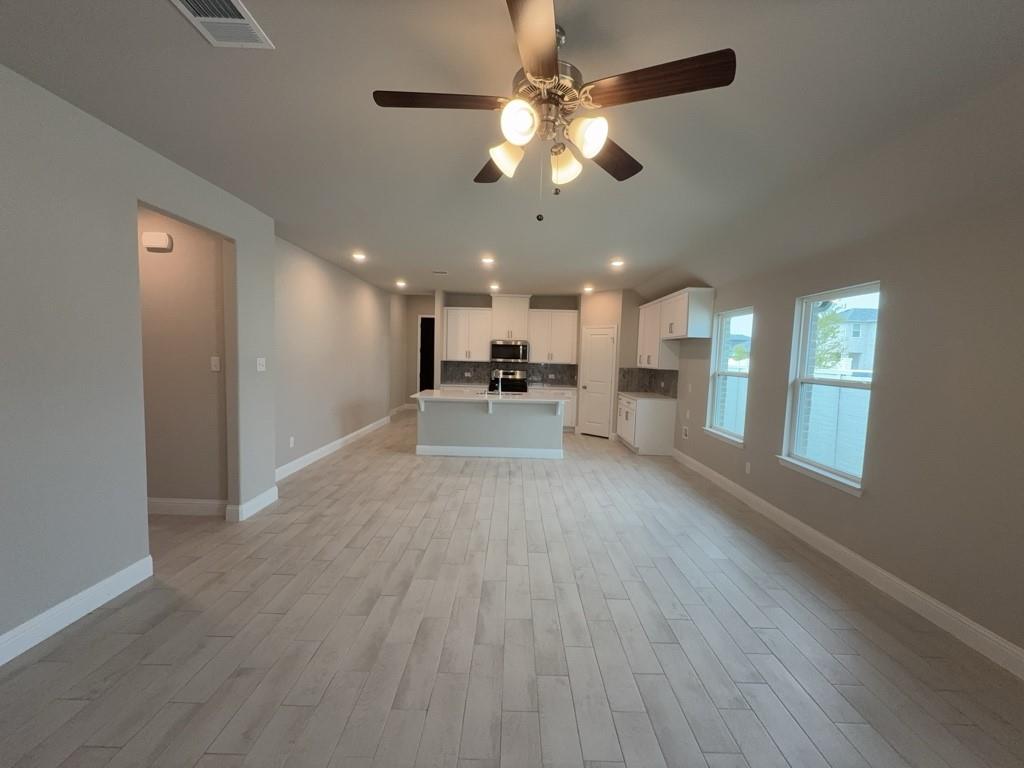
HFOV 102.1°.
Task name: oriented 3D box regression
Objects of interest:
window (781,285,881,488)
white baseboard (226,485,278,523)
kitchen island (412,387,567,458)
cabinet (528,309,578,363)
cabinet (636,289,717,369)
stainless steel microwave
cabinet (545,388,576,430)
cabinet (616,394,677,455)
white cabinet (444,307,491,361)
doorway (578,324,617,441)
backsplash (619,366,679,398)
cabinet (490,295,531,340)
[{"bbox_3d":[2.670,0.001,3.482,0.130,1.525,0.920,2,4,0],"label":"window"},{"bbox_3d":[-2.476,1.133,3.977,0.145,0.140,0.570,2,4,0],"label":"white baseboard"},{"bbox_3d":[-0.307,0.629,6.535,2.350,0.920,1.210,2,4,0],"label":"kitchen island"},{"bbox_3d":[0.860,-0.972,8.764,1.010,1.105,0.330,2,4,0],"label":"cabinet"},{"bbox_3d":[2.486,-0.772,6.553,0.350,1.105,2.150,2,4,0],"label":"cabinet"},{"bbox_3d":[-0.039,-0.679,8.749,0.770,0.440,0.410,2,4,0],"label":"stainless steel microwave"},{"bbox_3d":[0.966,0.520,8.720,0.690,0.910,0.620,2,4,0],"label":"cabinet"},{"bbox_3d":[2.301,0.666,7.169,0.640,0.910,1.160,2,4,0],"label":"cabinet"},{"bbox_3d":[-0.929,-1.025,8.771,1.010,1.105,0.330,2,4,0],"label":"white cabinet"},{"bbox_3d":[1.691,-0.033,8.108,0.120,2.140,0.790,-2,6,-45],"label":"doorway"},{"bbox_3d":[2.316,-0.031,7.146,0.650,0.465,1.170,2,4,0],"label":"backsplash"},{"bbox_3d":[-0.025,-1.359,8.733,0.800,0.900,0.350,2,4,0],"label":"cabinet"}]

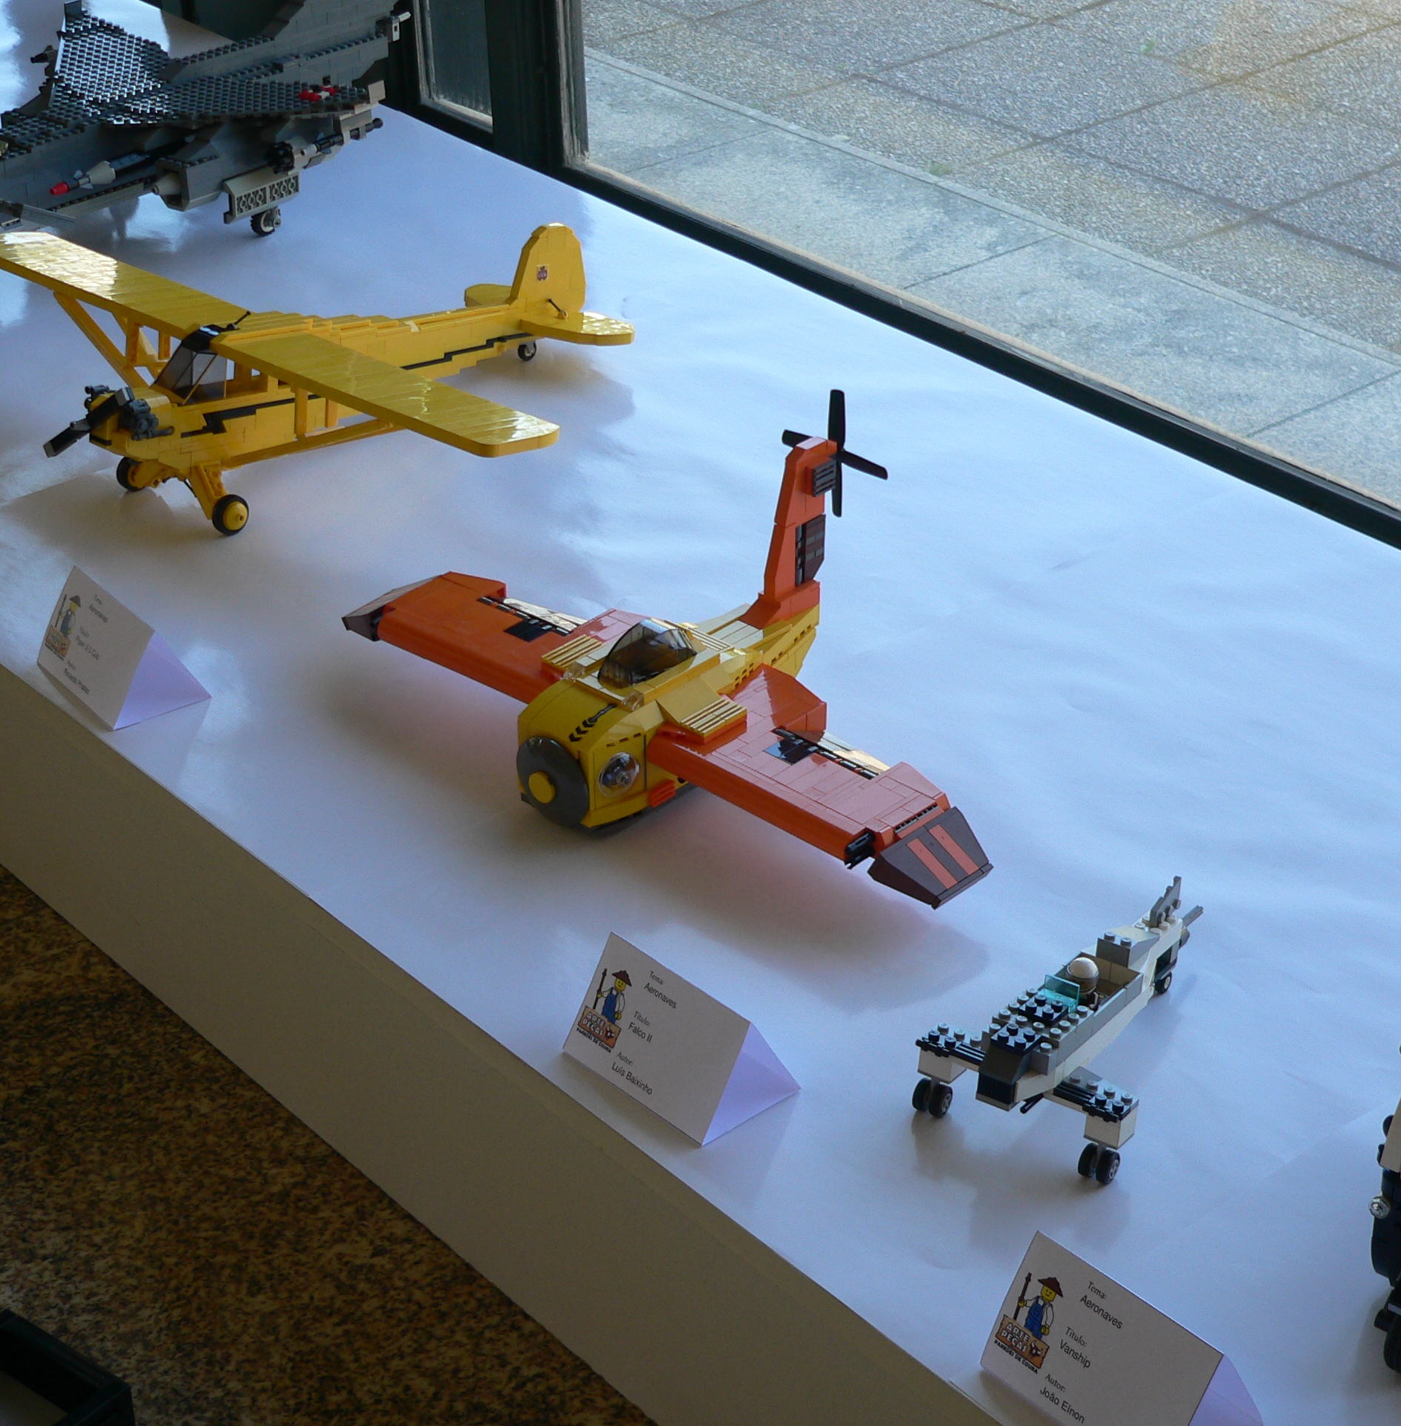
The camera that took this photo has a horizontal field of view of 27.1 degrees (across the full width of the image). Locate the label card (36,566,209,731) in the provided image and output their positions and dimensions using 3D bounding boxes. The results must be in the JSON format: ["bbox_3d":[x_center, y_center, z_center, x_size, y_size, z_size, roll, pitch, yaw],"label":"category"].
[{"bbox_3d":[-0.315,-0.040,1.573,0.058,0.051,0.091,-21,36,-31],"label":"label card"}]

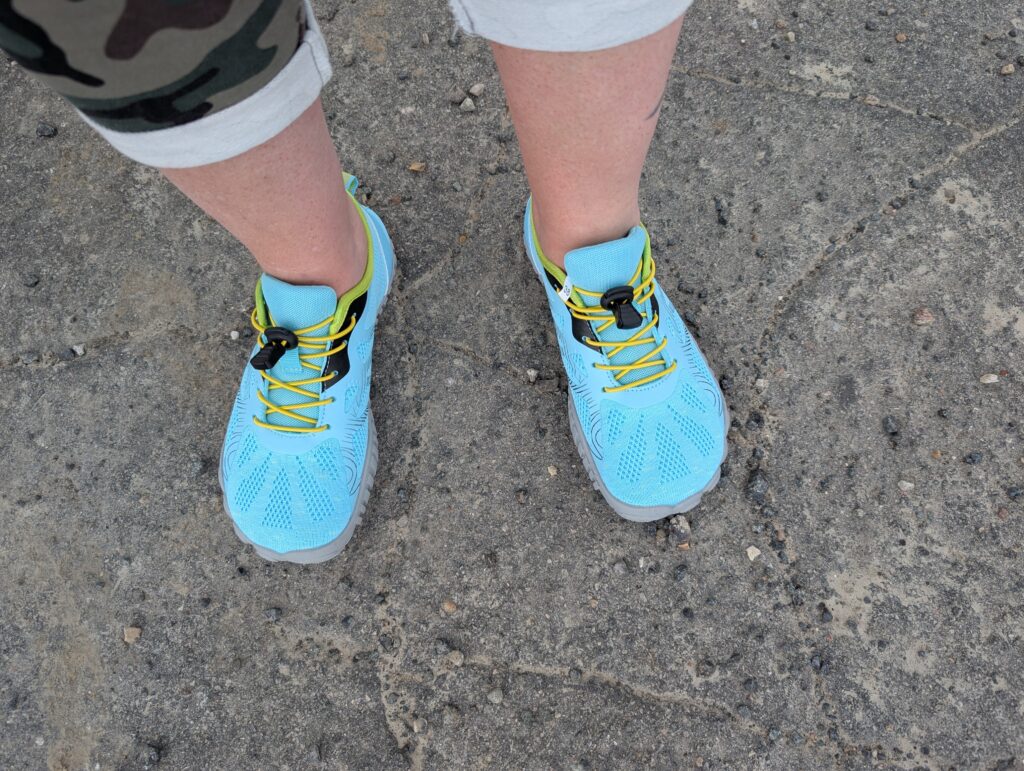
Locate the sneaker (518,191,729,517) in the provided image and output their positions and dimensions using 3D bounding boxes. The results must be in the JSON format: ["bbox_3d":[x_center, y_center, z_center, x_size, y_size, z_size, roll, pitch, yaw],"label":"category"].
[{"bbox_3d":[0.071,-0.040,0.469,0.103,0.090,0.258,-15,71,-5],"label":"sneaker"}]

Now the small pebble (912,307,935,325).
[{"bbox_3d":[0.298,-0.050,0.515,0.017,0.008,0.015,0,70,0],"label":"small pebble"}]

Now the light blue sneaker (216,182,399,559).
[{"bbox_3d":[-0.131,-0.018,0.462,0.103,0.090,0.258,4,70,2],"label":"light blue sneaker"}]

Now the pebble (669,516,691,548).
[{"bbox_3d":[0.109,0.094,0.461,0.015,0.013,0.021,0,70,0],"label":"pebble"}]

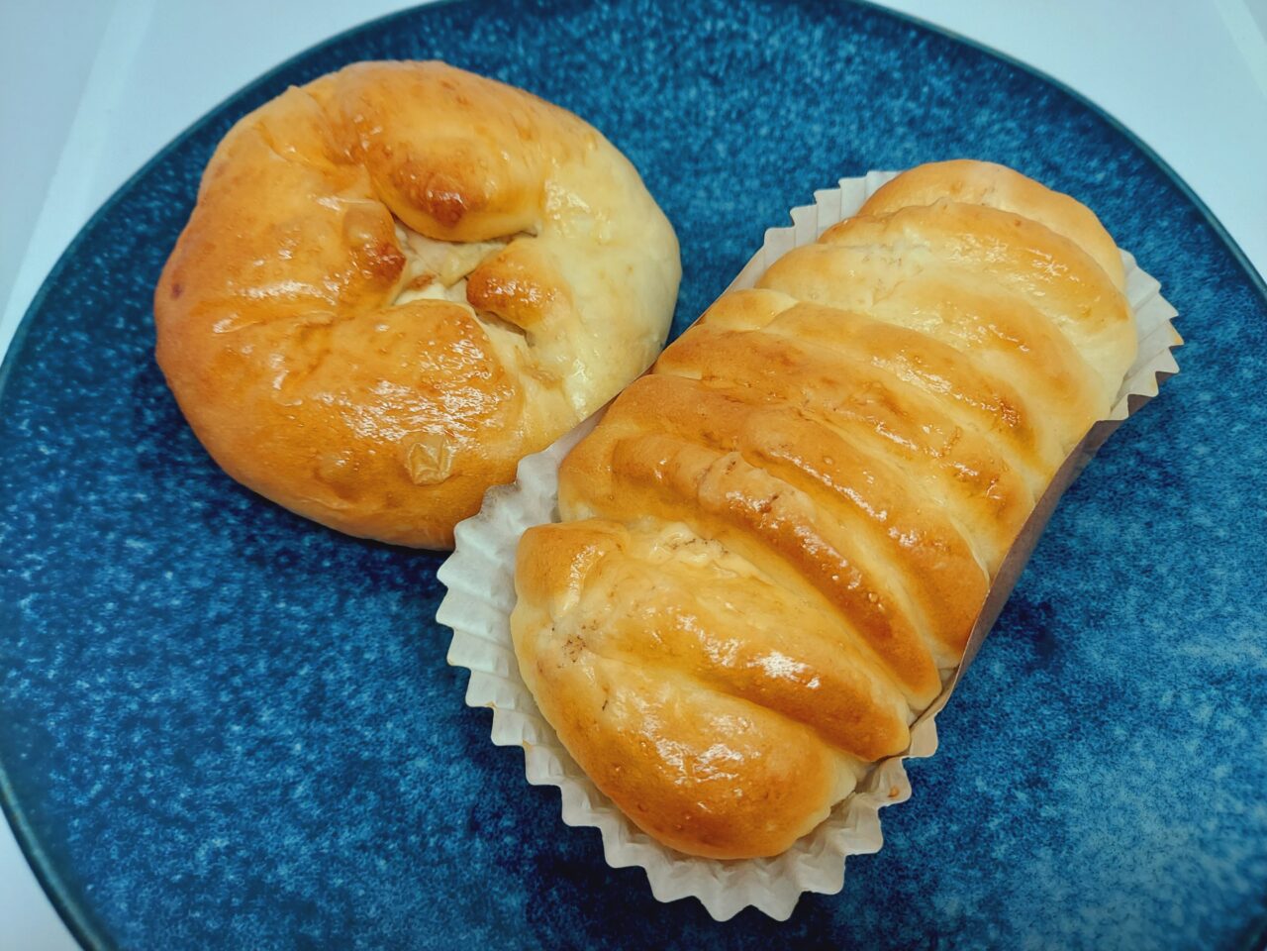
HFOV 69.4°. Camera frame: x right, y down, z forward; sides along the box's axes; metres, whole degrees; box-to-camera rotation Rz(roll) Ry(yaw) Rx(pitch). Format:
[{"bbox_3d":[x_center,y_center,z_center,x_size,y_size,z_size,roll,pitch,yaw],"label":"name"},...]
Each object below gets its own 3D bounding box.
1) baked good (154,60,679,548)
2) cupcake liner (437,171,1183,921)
[{"bbox_3d":[-0.045,-0.043,0.199,0.112,0.046,0.120,0,62,0],"label":"baked good"},{"bbox_3d":[0.040,0.001,0.183,0.087,0.034,0.165,38,68,18],"label":"cupcake liner"}]

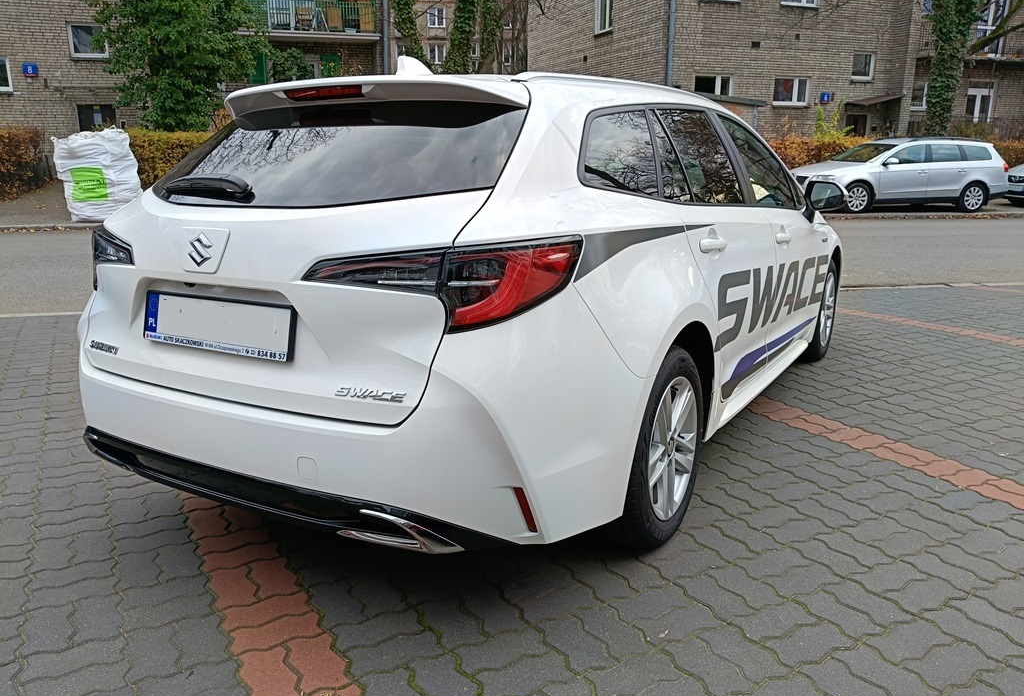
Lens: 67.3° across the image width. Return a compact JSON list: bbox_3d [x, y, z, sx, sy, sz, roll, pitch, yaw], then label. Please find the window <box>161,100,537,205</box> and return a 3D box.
[{"bbox_3d":[-0.554,-0.521,2.106,1.260,0.100,0.510,7,52,30],"label":"window"}]

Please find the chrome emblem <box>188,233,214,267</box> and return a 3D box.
[{"bbox_3d":[-0.745,-0.236,1.844,0.092,0.086,0.014,7,4,30],"label":"chrome emblem"}]

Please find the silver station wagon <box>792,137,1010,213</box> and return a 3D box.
[{"bbox_3d":[8.091,-3.653,16.292,4.770,1.510,1.820,-3,14,-12],"label":"silver station wagon"}]

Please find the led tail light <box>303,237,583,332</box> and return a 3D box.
[{"bbox_3d":[-0.163,-0.150,1.702,0.602,0.190,0.236,4,14,17],"label":"led tail light"}]

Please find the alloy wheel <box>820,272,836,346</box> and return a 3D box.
[{"bbox_3d":[1.815,-0.237,4.636,0.190,0.440,0.440,7,15,30],"label":"alloy wheel"}]

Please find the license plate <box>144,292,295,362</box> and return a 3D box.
[{"bbox_3d":[-0.734,-0.059,1.900,0.530,0.130,0.022,7,3,30],"label":"license plate"}]

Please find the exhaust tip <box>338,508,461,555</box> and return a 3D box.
[{"bbox_3d":[-0.262,0.405,1.718,0.340,0.100,0.100,5,14,21],"label":"exhaust tip"}]

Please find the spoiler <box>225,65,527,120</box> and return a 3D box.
[{"bbox_3d":[-0.458,-0.733,2.223,1.140,0.125,0.310,7,15,30],"label":"spoiler"}]

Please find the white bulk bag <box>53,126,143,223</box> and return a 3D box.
[{"bbox_3d":[-6.876,-2.835,12.838,0.980,1.420,0.950,-1,14,-5],"label":"white bulk bag"}]

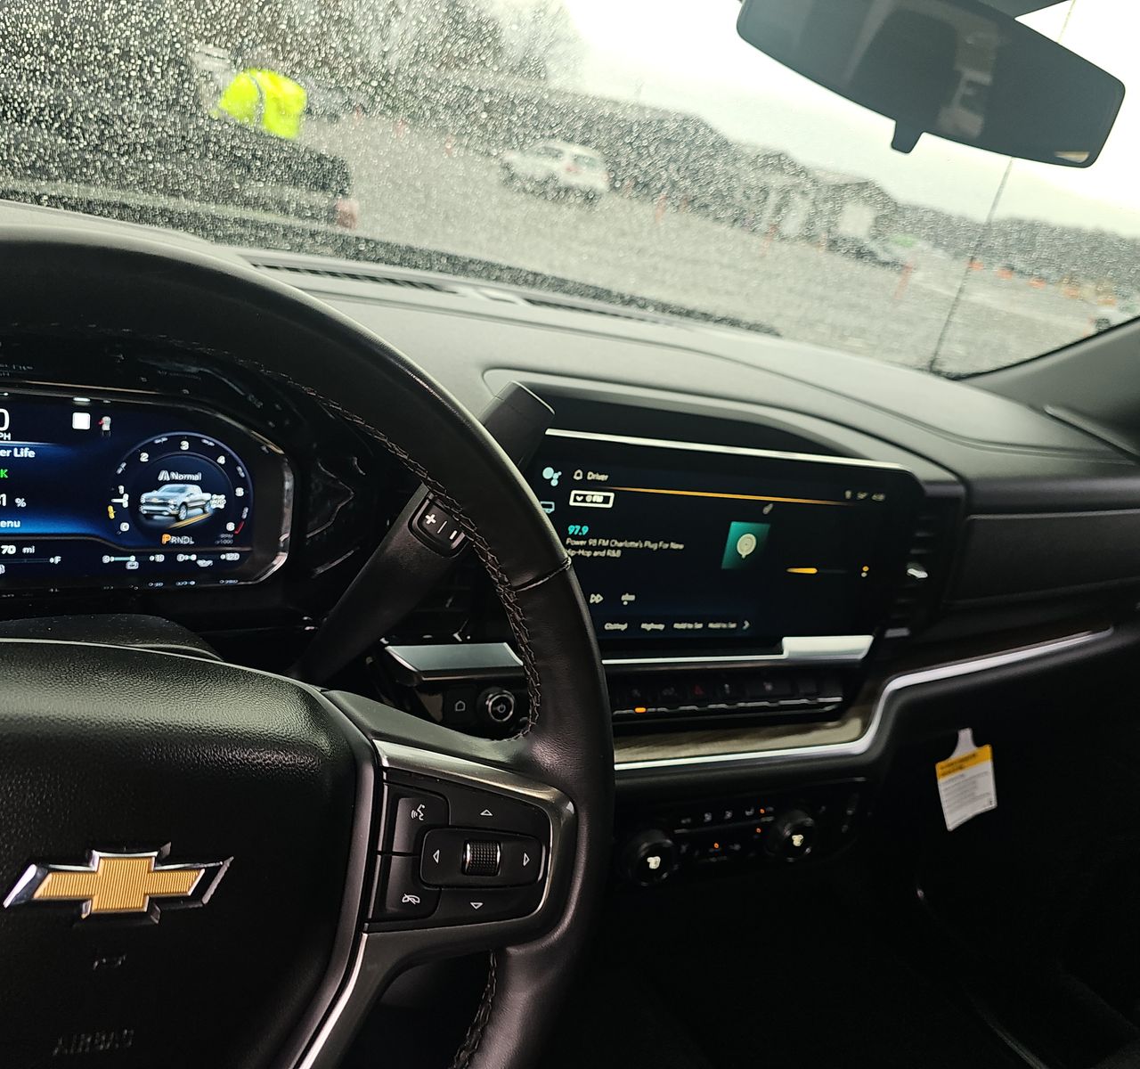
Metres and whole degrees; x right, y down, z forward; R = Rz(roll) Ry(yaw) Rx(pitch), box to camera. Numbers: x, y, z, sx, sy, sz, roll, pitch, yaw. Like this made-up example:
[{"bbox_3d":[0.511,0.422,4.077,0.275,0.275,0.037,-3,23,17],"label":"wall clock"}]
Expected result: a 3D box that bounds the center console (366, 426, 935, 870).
[{"bbox_3d":[0.064,0.084,0.657,0.390,0.313,0.120,2,15,-29],"label":"center console"}]

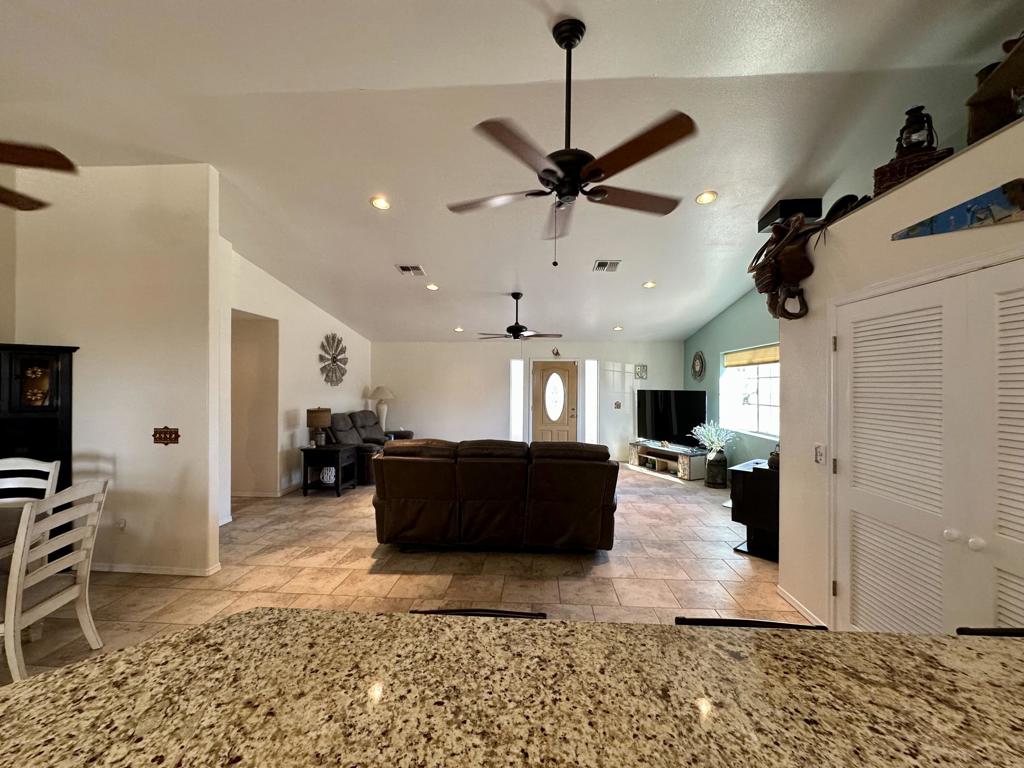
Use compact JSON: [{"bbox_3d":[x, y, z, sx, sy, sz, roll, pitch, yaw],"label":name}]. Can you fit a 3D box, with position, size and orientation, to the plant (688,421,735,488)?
[{"bbox_3d":[3.053,1.069,6.307,0.660,1.010,0.600,0,0,3],"label":"plant"}]

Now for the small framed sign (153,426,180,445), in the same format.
[{"bbox_3d":[-2.873,0.430,3.438,0.247,0.151,0.020,0,0,4],"label":"small framed sign"}]

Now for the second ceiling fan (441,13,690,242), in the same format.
[{"bbox_3d":[0.286,-1.378,2.084,1.290,0.920,1.290,0,0,4],"label":"second ceiling fan"}]

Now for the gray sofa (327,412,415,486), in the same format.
[{"bbox_3d":[-2.484,1.038,7.257,0.990,1.070,1.760,0,0,8],"label":"gray sofa"}]

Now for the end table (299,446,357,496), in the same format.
[{"bbox_3d":[-2.621,1.241,5.989,0.600,0.668,0.490,0,0,4],"label":"end table"}]

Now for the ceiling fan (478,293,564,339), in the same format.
[{"bbox_3d":[0.077,-0.958,5.866,1.290,0.663,1.290,0,0,4],"label":"ceiling fan"}]

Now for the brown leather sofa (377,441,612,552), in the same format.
[{"bbox_3d":[-0.150,1.070,4.370,2.310,1.030,0.980,0,0,4],"label":"brown leather sofa"}]

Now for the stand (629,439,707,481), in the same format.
[{"bbox_3d":[2.783,1.370,7.507,0.410,0.400,1.500,0,0,-23],"label":"stand"}]

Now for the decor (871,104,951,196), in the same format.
[{"bbox_3d":[2.159,-1.227,2.184,0.270,0.460,0.200,0,0,3],"label":"decor"}]

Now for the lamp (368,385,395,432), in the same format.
[{"bbox_3d":[-2.600,0.510,8.286,0.530,0.921,0.530,0,0,4],"label":"lamp"}]

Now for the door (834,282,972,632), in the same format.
[{"bbox_3d":[1.981,0.555,2.152,0.045,2.040,0.785,0,0,3],"label":"door"}]

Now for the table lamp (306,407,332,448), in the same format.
[{"bbox_3d":[-2.839,0.612,6.117,0.330,0.565,0.330,0,0,3],"label":"table lamp"}]

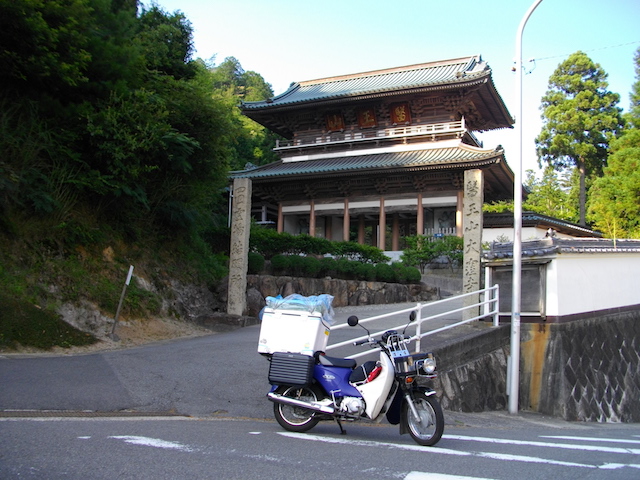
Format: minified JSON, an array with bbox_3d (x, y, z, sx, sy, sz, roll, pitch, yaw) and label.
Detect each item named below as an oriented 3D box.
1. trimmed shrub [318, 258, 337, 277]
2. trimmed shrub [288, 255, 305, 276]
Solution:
[{"bbox_3d":[0.207,0.730,16.300,0.551,0.523,0.551,1,-6,0],"label":"trimmed shrub"},{"bbox_3d":[-0.675,0.733,17.000,0.546,0.632,0.546,0,-4,0],"label":"trimmed shrub"}]

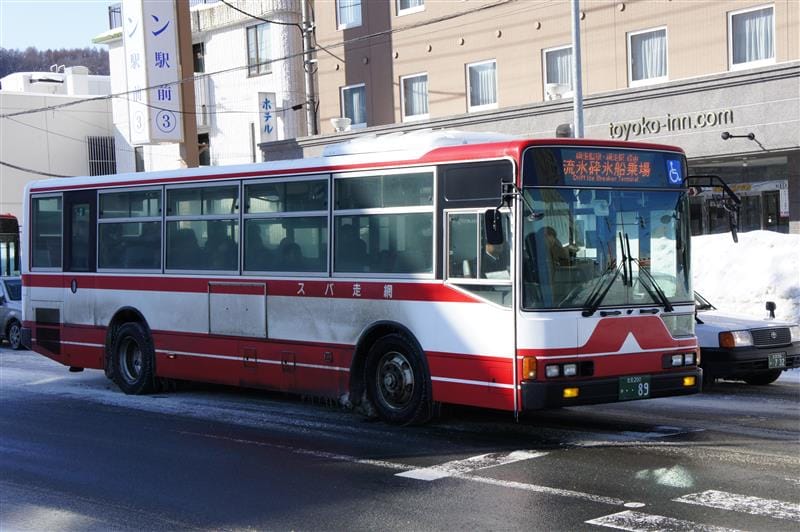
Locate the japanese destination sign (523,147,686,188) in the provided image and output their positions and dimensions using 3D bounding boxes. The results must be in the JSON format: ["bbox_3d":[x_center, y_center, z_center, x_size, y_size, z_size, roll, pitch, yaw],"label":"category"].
[{"bbox_3d":[1.901,-0.842,11.666,2.060,0.350,0.160,0,-2,-42],"label":"japanese destination sign"}]

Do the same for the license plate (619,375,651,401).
[{"bbox_3d":[2.048,1.057,11.574,0.440,0.220,0.030,0,1,-42],"label":"license plate"}]

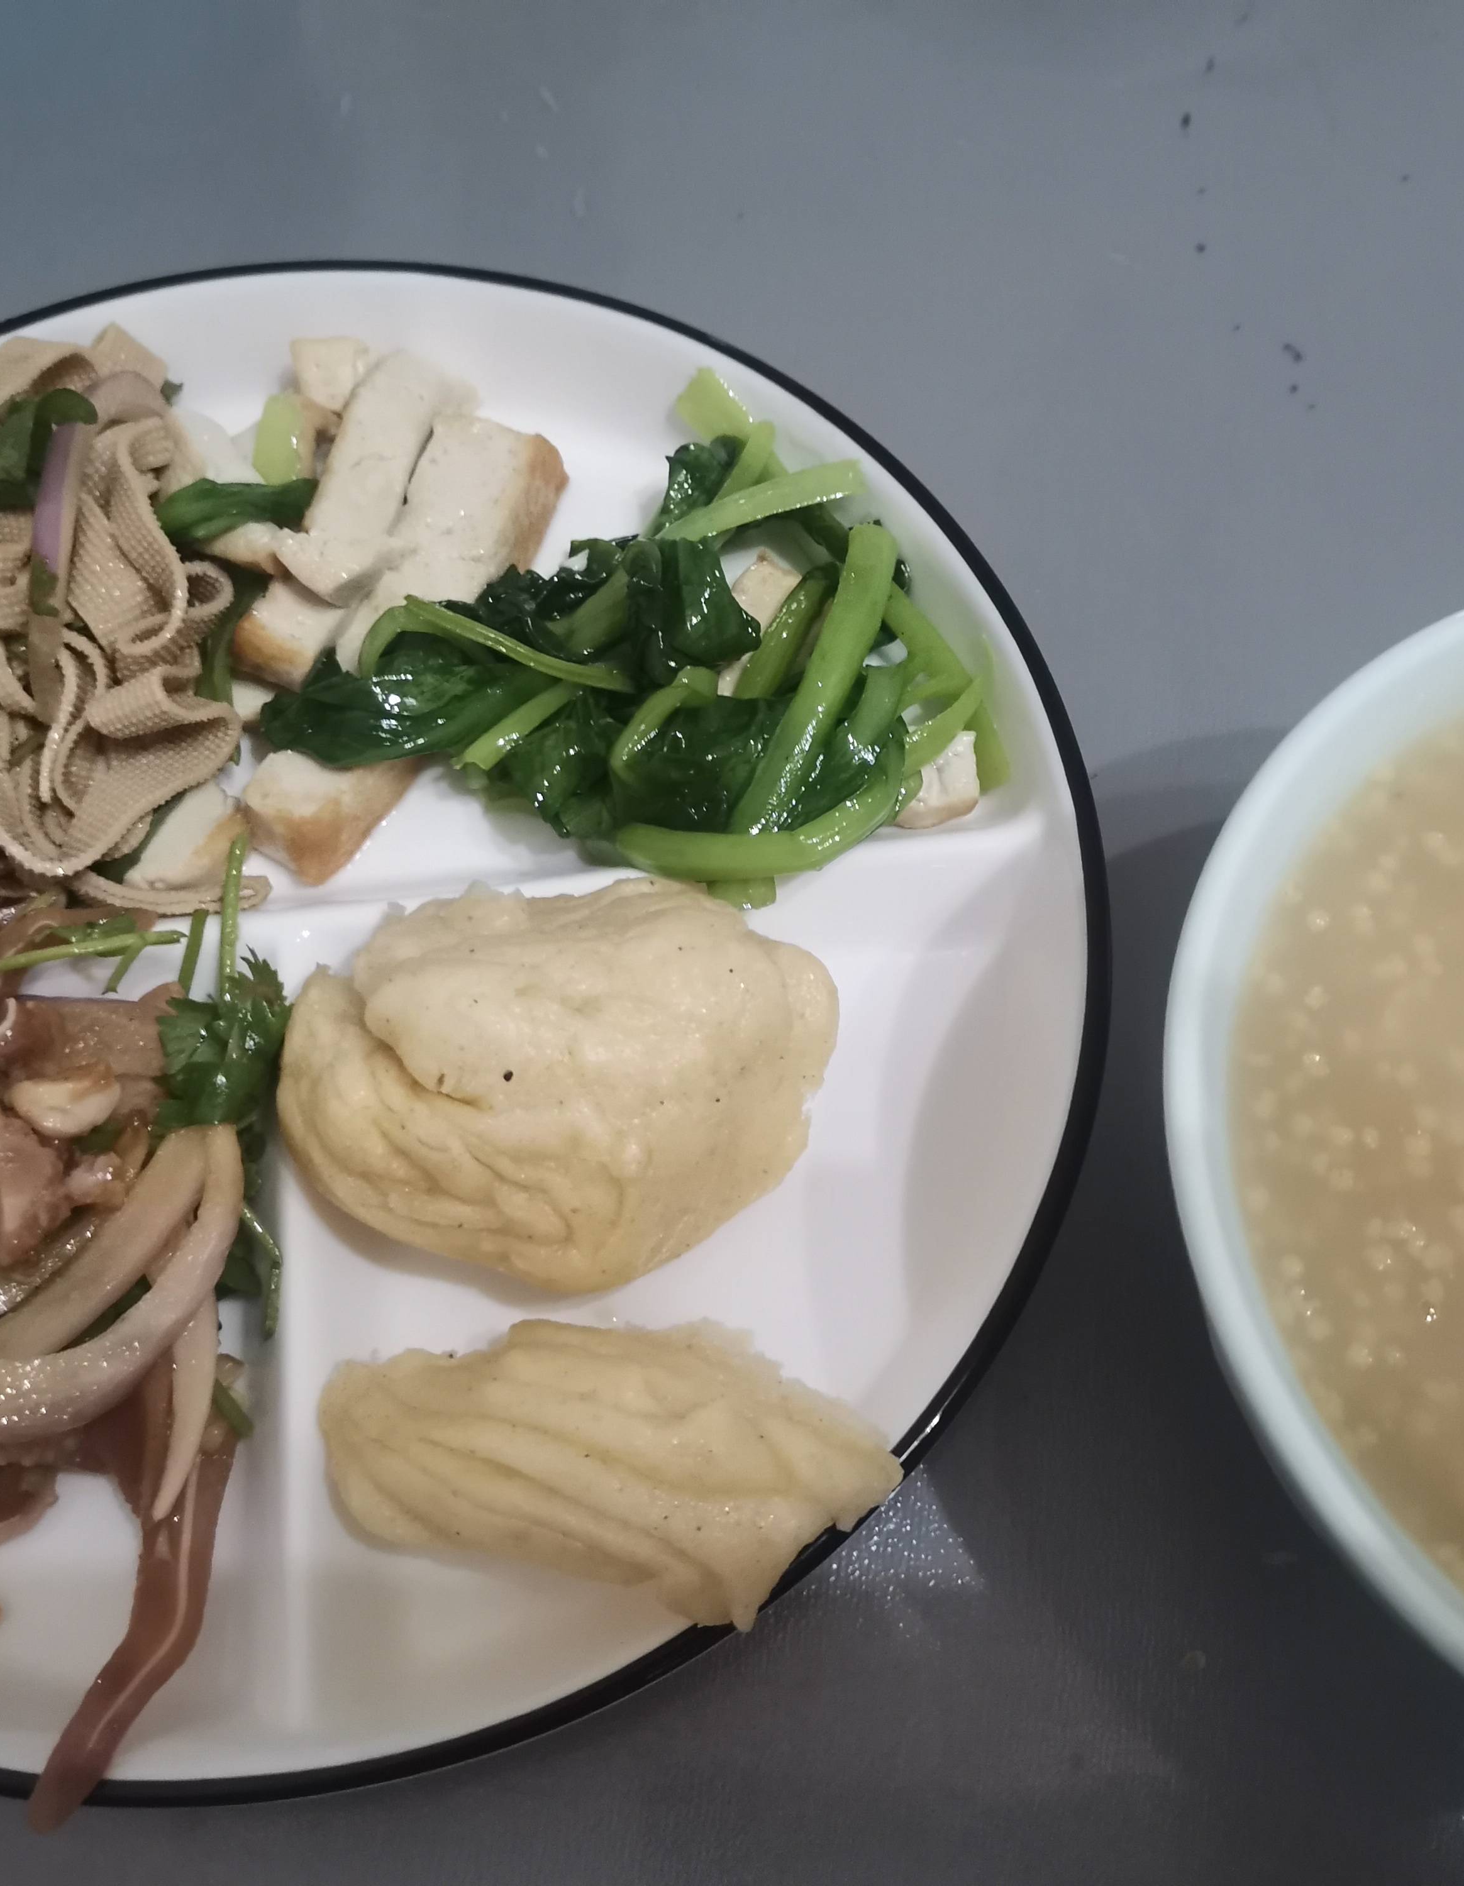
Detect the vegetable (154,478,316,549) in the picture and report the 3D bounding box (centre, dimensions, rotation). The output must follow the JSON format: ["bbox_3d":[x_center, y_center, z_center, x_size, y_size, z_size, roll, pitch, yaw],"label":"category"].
[{"bbox_3d":[-0.081,-0.070,0.309,0.026,0.010,0.007,-7,65,-3],"label":"vegetable"}]

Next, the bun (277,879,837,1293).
[{"bbox_3d":[-0.025,0.019,0.267,0.079,0.040,0.059,0,65,0],"label":"bun"}]

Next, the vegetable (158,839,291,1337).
[{"bbox_3d":[-0.071,0.019,0.268,0.013,0.024,0.071,-3,65,-1],"label":"vegetable"}]

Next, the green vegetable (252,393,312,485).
[{"bbox_3d":[-0.078,-0.087,0.327,0.008,0.007,0.017,4,65,2],"label":"green vegetable"}]

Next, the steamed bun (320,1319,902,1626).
[{"bbox_3d":[-0.016,0.068,0.245,0.077,0.036,0.032,13,66,6],"label":"steamed bun"}]

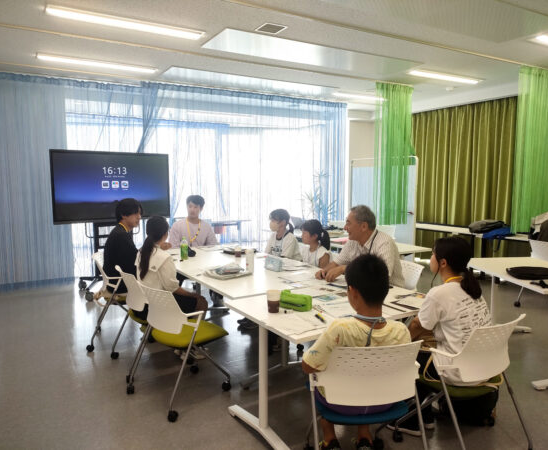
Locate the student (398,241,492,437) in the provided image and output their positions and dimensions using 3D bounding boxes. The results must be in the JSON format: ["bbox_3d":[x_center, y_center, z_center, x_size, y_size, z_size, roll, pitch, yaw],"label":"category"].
[{"bbox_3d":[0.930,0.644,2.580,0.450,1.180,0.710,-4,7,-38],"label":"student"}]

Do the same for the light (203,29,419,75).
[{"bbox_3d":[0.468,-1.739,4.802,2.345,0.060,0.630,-3,6,-30],"label":"light"}]

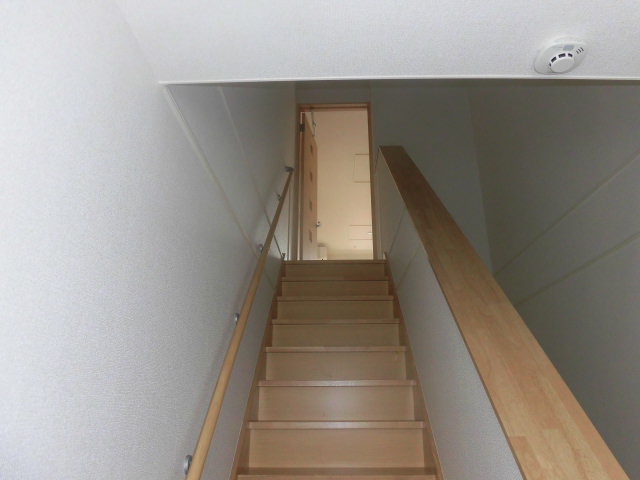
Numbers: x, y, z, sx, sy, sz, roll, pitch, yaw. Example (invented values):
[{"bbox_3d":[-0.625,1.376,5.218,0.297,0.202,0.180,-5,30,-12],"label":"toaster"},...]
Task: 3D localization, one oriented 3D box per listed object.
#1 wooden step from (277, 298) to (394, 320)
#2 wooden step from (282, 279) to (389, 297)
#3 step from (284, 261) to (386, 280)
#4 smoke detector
[{"bbox_3d":[0.116,0.552,3.300,0.860,0.206,0.235,0,-21,2],"label":"wooden step"},{"bbox_3d":[0.125,0.433,3.566,0.860,0.206,0.235,0,-21,2],"label":"wooden step"},{"bbox_3d":[0.133,0.314,3.831,0.860,0.206,0.235,0,-21,2],"label":"step"},{"bbox_3d":[0.573,-0.420,1.050,0.115,0.034,0.115,0,-21,2],"label":"smoke detector"}]

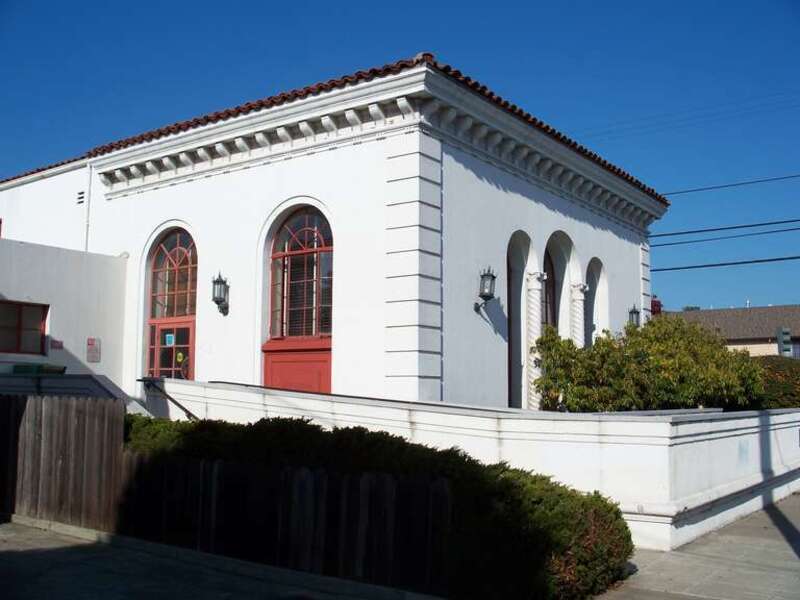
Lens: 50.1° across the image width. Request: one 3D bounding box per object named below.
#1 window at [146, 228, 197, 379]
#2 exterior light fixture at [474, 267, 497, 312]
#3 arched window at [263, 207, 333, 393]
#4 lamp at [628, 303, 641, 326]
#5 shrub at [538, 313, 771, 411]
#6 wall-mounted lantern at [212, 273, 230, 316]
[{"bbox_3d":[-4.268,0.496,16.183,1.477,3.722,0.276,-5,-8,35],"label":"window"},{"bbox_3d":[1.414,-0.173,14.130,0.325,0.768,0.246,-5,-8,35],"label":"exterior light fixture"},{"bbox_3d":[-1.744,0.055,15.045,1.629,3.518,0.239,-4,-8,35],"label":"arched window"},{"bbox_3d":[5.300,0.479,19.519,0.325,0.768,0.246,-5,-8,35],"label":"lamp"},{"bbox_3d":[4.654,1.469,15.449,2.658,2.462,5.908,-5,-8,35],"label":"shrub"},{"bbox_3d":[-3.136,-0.101,15.097,0.246,0.778,0.295,-5,-8,35],"label":"wall-mounted lantern"}]

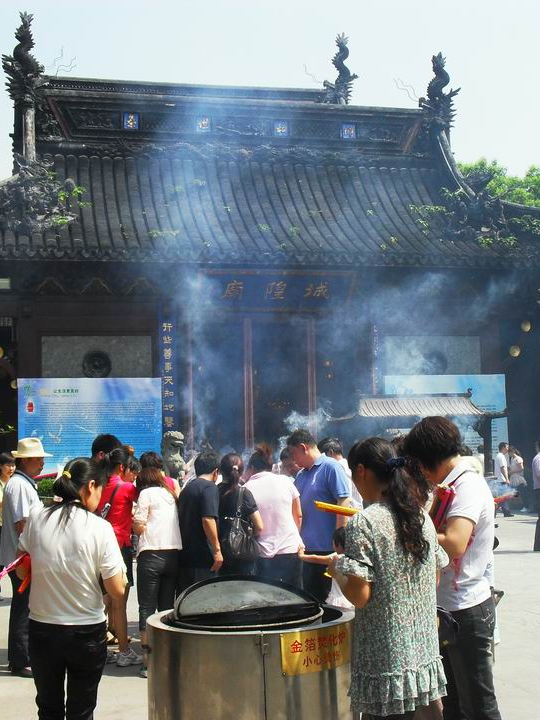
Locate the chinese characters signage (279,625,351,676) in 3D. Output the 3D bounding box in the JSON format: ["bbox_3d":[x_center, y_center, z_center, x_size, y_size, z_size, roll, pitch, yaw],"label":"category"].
[{"bbox_3d":[0.221,1.118,3.777,0.058,0.160,0.420,-6,-7,43],"label":"chinese characters signage"}]

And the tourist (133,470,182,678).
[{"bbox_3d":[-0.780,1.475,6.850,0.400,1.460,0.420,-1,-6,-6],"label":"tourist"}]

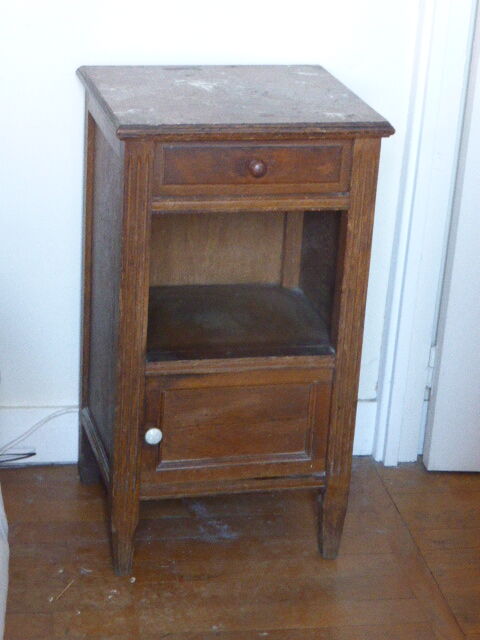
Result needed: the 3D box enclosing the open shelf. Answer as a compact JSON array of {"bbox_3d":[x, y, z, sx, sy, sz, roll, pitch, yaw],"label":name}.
[{"bbox_3d":[-0.037,0.012,2.894,0.344,0.023,0.336,-2,22,-14],"label":"open shelf"}]

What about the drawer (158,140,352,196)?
[{"bbox_3d":[-0.011,-0.288,2.747,0.320,0.088,0.312,-2,22,-14],"label":"drawer"}]

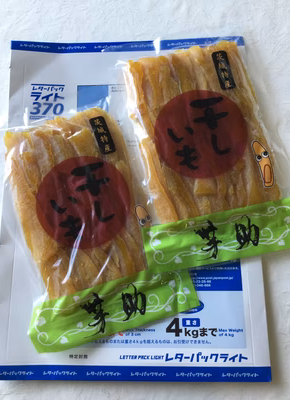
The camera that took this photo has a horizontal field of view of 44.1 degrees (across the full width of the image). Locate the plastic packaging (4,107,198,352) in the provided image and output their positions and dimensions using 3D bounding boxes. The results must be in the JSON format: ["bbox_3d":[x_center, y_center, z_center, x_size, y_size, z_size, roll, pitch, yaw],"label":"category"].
[{"bbox_3d":[-0.051,0.017,0.332,0.151,0.028,0.207,-16,78,-2],"label":"plastic packaging"}]

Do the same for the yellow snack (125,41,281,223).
[{"bbox_3d":[0.053,-0.069,0.348,0.116,0.027,0.172,-11,77,-1],"label":"yellow snack"}]

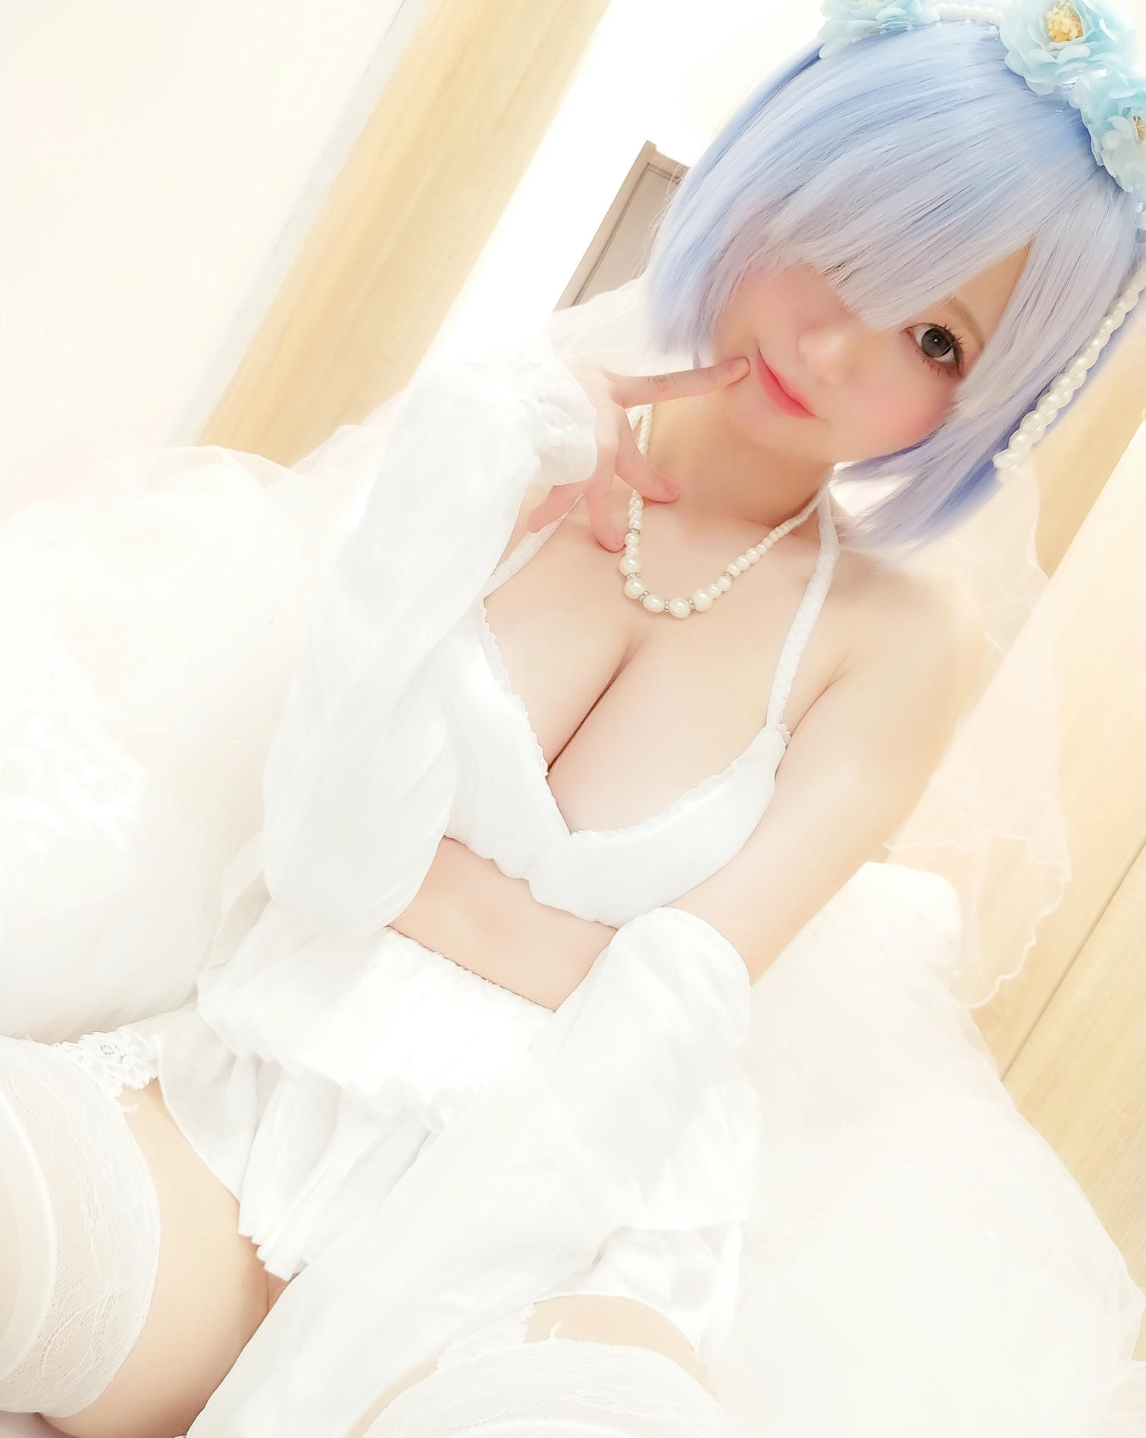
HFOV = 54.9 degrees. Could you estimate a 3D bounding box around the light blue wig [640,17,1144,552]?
[{"bbox_3d":[0.196,-0.267,0.650,0.255,0.265,0.250,37,20,-1],"label":"light blue wig"}]

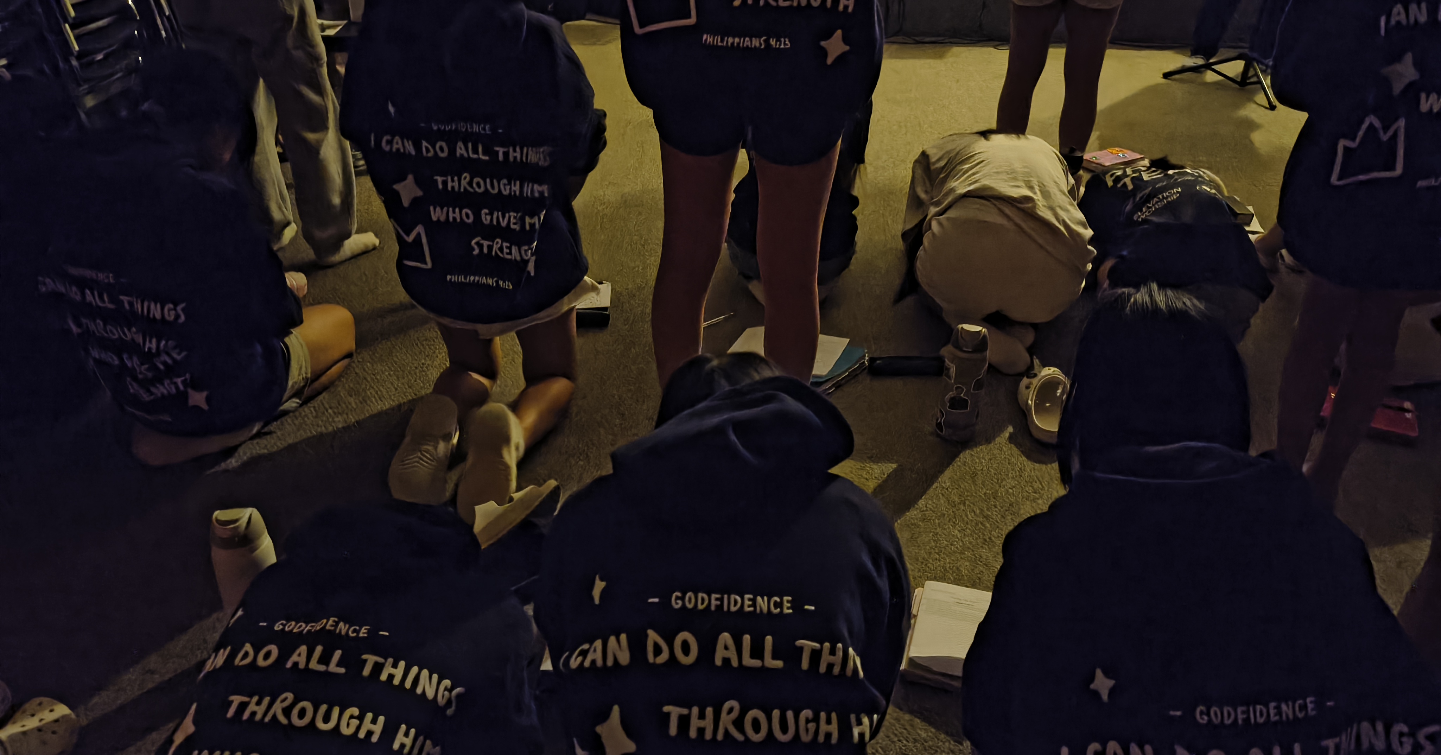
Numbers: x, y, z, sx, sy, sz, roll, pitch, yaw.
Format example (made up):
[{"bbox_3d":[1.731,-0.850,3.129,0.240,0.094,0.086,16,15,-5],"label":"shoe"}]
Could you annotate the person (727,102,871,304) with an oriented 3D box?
[{"bbox_3d":[0.220,-0.673,2.925,0.420,0.780,0.600,4,30,7],"label":"person"}]

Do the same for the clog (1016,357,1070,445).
[{"bbox_3d":[0.747,0.043,2.359,0.112,0.107,0.260,5,30,8],"label":"clog"}]

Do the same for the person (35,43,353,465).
[{"bbox_3d":[-1.149,-0.272,2.231,0.520,0.780,0.620,9,31,16],"label":"person"}]

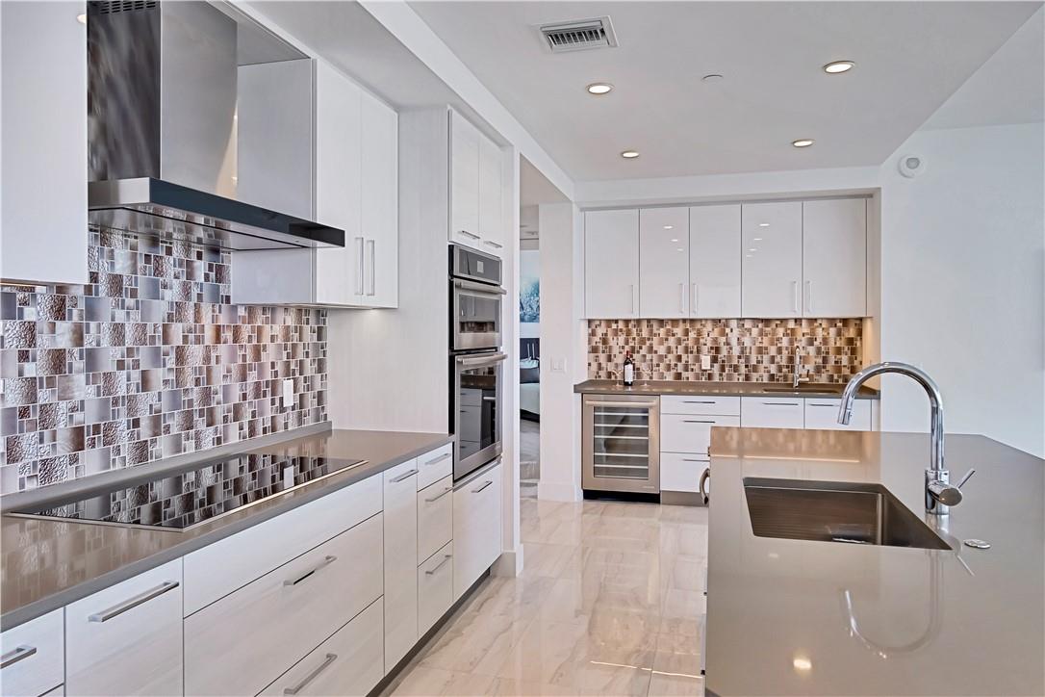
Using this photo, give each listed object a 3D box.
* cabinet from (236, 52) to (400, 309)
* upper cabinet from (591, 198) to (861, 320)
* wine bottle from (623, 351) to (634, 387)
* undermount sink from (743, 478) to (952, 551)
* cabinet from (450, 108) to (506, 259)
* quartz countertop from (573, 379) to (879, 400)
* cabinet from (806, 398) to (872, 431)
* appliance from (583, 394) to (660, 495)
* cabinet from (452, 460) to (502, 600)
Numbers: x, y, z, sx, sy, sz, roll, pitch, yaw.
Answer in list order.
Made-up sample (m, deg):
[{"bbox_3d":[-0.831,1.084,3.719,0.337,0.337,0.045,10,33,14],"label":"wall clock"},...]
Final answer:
[{"bbox_3d":[-0.833,-0.615,2.891,0.370,0.884,0.667,0,1,15],"label":"cabinet"},{"bbox_3d":[1.609,-0.695,5.711,2.170,0.887,0.385,0,1,15],"label":"upper cabinet"},{"bbox_3d":[0.907,0.177,5.966,0.076,0.300,0.076,0,1,15],"label":"wine bottle"},{"bbox_3d":[0.799,0.533,1.832,0.402,0.225,0.660,0,1,15],"label":"undermount sink"},{"bbox_3d":[-0.514,-0.788,3.575,0.612,0.591,0.780,0,1,15],"label":"cabinet"},{"bbox_3d":[1.588,0.327,5.630,2.248,0.062,0.620,0,1,15],"label":"quartz countertop"},{"bbox_3d":[2.404,0.757,5.422,0.456,0.778,0.570,0,1,15],"label":"cabinet"},{"bbox_3d":[0.859,0.780,5.825,0.613,0.832,0.590,0,1,15],"label":"appliance"},{"bbox_3d":[-0.501,0.889,3.589,0.605,0.504,0.753,0,1,15],"label":"cabinet"}]

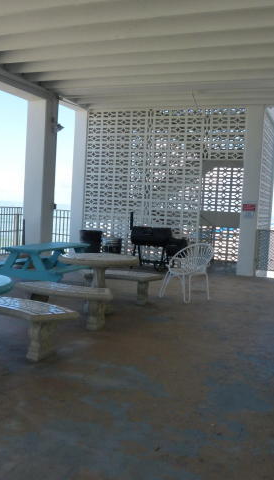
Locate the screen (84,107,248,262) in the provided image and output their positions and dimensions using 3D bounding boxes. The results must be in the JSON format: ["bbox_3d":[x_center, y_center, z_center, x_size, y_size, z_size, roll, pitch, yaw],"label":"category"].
[{"bbox_3d":[0.538,-1.262,11.396,4.090,3.860,0.140,5,4,23],"label":"screen"}]

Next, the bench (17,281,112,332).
[{"bbox_3d":[-0.853,0.796,5.649,1.230,0.430,0.550,4,4,16],"label":"bench"}]

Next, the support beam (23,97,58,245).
[{"bbox_3d":[-2.224,-1.260,10.619,0.450,3.720,0.440,5,4,22],"label":"support beam"}]

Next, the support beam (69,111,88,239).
[{"bbox_3d":[-1.465,-1.441,12.378,0.390,3.880,0.400,5,4,23],"label":"support beam"}]

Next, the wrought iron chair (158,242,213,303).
[{"bbox_3d":[0.864,0.520,7.569,0.700,0.900,0.710,7,5,43],"label":"wrought iron chair"}]

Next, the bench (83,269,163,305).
[{"bbox_3d":[-0.265,0.710,7.074,1.240,0.420,0.500,4,4,17],"label":"bench"}]

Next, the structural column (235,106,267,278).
[{"bbox_3d":[2.646,-1.106,10.630,0.400,3.870,0.400,5,4,23],"label":"structural column"}]

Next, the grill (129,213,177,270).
[{"bbox_3d":[0.488,0.049,11.076,1.300,1.330,0.650,5,4,22],"label":"grill"}]

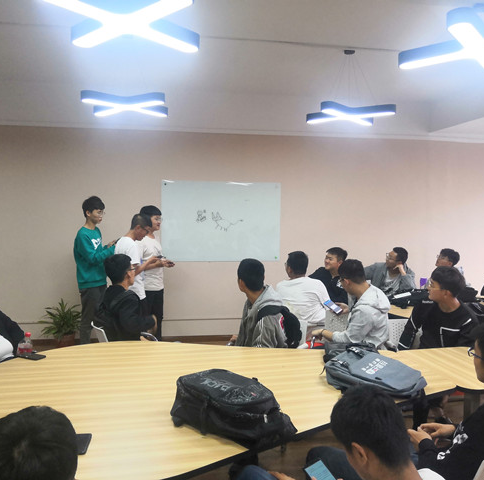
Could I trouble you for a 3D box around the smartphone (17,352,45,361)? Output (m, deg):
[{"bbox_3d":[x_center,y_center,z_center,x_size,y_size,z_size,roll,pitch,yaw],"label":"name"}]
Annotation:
[{"bbox_3d":[-1.198,0.657,2.837,0.158,0.009,0.076,2,3,28],"label":"smartphone"}]

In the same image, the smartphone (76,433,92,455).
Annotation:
[{"bbox_3d":[-0.577,0.716,1.755,0.076,0.009,0.160,0,3,-9],"label":"smartphone"}]

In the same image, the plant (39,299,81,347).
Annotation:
[{"bbox_3d":[-2.013,0.992,5.710,0.530,0.600,0.530,1,3,0],"label":"plant"}]

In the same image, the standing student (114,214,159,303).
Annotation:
[{"bbox_3d":[-1.005,0.544,4.715,0.420,1.620,0.460,0,3,-18],"label":"standing student"}]

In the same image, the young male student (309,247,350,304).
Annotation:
[{"bbox_3d":[0.853,0.702,4.789,0.560,1.270,0.750,2,3,20],"label":"young male student"}]

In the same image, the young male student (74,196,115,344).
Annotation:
[{"bbox_3d":[-1.404,0.438,4.850,0.400,1.730,0.450,2,3,21],"label":"young male student"}]

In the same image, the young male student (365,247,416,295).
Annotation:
[{"bbox_3d":[1.405,0.733,4.794,0.550,1.290,0.720,2,3,21],"label":"young male student"}]

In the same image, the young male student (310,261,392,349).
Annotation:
[{"bbox_3d":[0.781,0.778,3.695,0.740,1.300,0.520,2,3,18],"label":"young male student"}]

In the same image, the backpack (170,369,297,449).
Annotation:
[{"bbox_3d":[-0.022,0.657,2.002,0.420,0.200,0.280,3,4,40],"label":"backpack"}]

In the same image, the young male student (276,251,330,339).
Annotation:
[{"bbox_3d":[0.500,0.721,4.381,0.520,1.260,0.780,0,3,-20],"label":"young male student"}]

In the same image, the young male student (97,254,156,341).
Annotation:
[{"bbox_3d":[-0.693,0.738,3.585,0.780,1.270,0.520,-1,3,-28],"label":"young male student"}]

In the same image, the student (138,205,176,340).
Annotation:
[{"bbox_3d":[-0.866,0.497,5.083,0.380,1.690,0.470,2,3,22],"label":"student"}]

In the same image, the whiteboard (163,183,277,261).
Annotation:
[{"bbox_3d":[-0.247,-0.224,6.253,1.490,1.000,0.020,0,3,-8],"label":"whiteboard"}]

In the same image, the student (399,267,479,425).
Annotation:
[{"bbox_3d":[1.317,0.800,3.260,0.580,1.230,0.800,2,3,19],"label":"student"}]

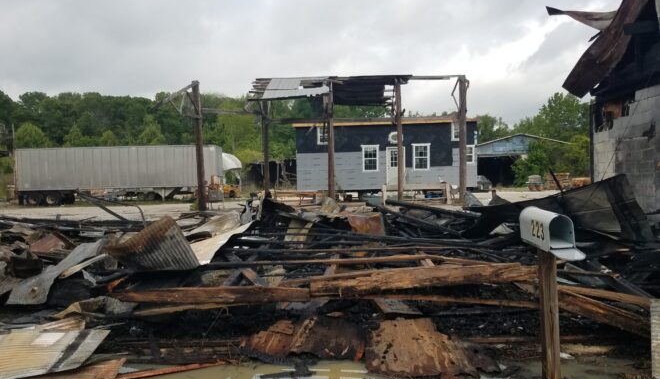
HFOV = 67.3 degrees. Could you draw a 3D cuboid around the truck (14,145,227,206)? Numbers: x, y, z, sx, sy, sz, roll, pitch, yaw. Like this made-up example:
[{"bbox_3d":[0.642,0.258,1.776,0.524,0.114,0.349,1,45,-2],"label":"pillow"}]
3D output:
[{"bbox_3d":[-15.232,-0.989,36.450,14.200,4.000,2.550,-1,1,0],"label":"truck"}]

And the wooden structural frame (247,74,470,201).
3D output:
[{"bbox_3d":[1.404,-2.285,24.000,10.600,6.350,4.600,-1,1,0],"label":"wooden structural frame"}]

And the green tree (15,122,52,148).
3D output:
[{"bbox_3d":[-30.505,-2.912,51.000,4.200,7.700,4.200,-1,1,0],"label":"green tree"}]

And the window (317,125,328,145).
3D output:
[{"bbox_3d":[-0.344,-3.131,28.900,0.760,1.080,0.120,-1,1,4],"label":"window"}]

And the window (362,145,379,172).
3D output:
[{"bbox_3d":[2.362,-1.795,28.700,0.970,1.550,0.120,-1,1,4],"label":"window"}]

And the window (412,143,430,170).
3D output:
[{"bbox_3d":[5.278,-1.874,28.500,1.000,1.570,0.120,-1,1,4],"label":"window"}]

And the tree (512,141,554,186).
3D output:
[{"bbox_3d":[22.357,-2.918,55.000,4.600,5.000,4.400,-1,1,0],"label":"tree"}]

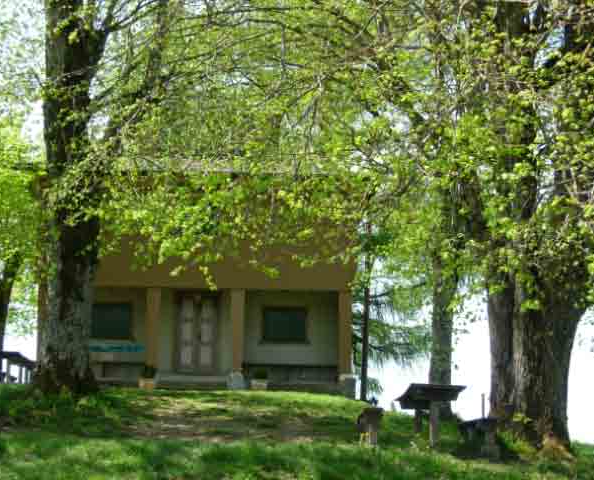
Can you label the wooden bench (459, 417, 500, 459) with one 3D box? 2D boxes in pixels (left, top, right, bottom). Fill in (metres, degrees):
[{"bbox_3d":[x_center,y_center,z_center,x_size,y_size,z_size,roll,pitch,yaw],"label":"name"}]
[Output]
[{"bbox_3d":[2.345,2.578,17.200,0.300,0.480,2.000,-1,-9,1],"label":"wooden bench"}]

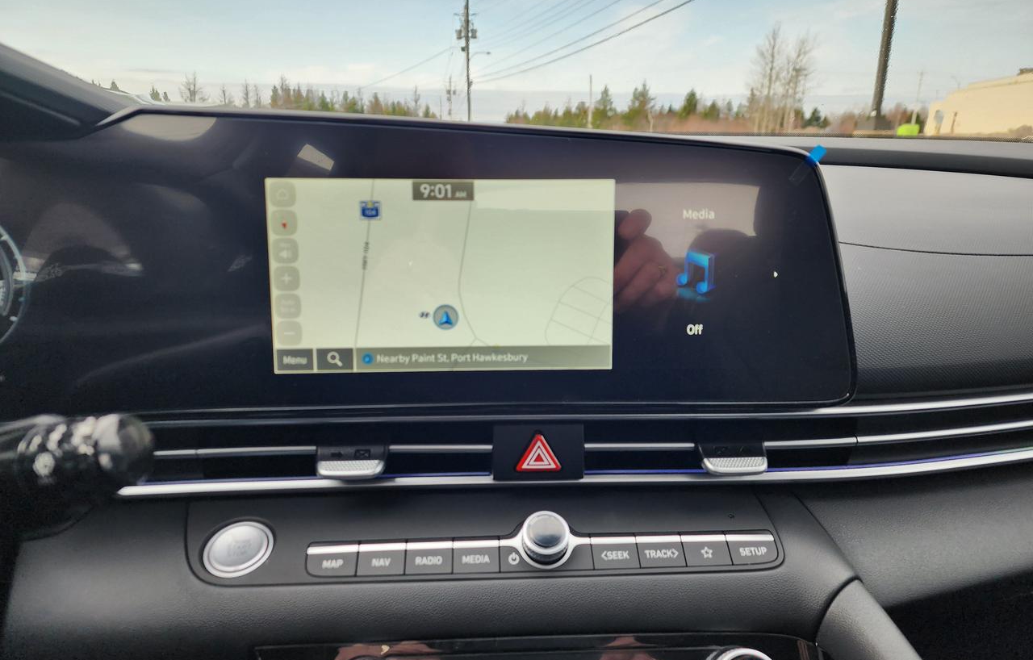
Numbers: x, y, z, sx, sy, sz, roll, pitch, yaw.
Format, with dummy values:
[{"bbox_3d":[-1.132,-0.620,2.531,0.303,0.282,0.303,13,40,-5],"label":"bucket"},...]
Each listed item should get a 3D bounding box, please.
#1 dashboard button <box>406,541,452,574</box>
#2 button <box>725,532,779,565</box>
[{"bbox_3d":[-0.040,0.106,0.314,0.021,0.006,0.015,-1,48,-3],"label":"dashboard button"},{"bbox_3d":[0.110,0.104,0.323,0.022,0.006,0.015,-1,48,-3],"label":"button"}]

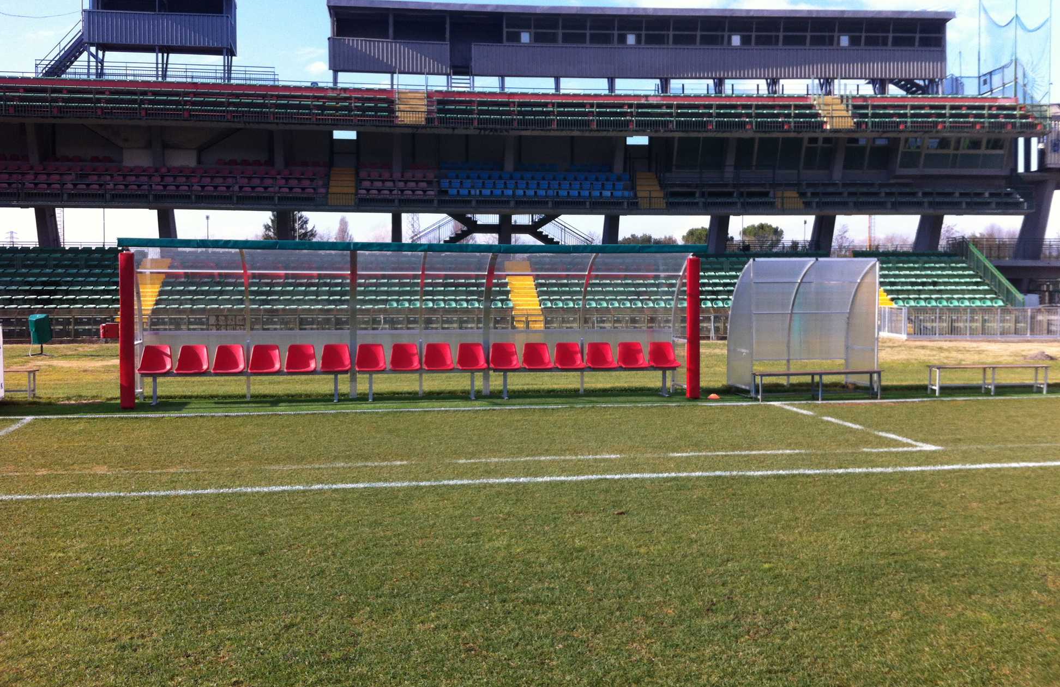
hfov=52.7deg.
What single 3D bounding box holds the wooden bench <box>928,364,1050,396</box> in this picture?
[{"bbox_3d":[7.117,0.569,16.630,1.930,0.445,0.360,0,1,-11],"label":"wooden bench"}]

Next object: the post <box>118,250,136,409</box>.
[{"bbox_3d":[-5.230,-0.177,13.900,0.180,2.030,0.180,0,2,-11],"label":"post"}]

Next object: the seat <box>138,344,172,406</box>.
[{"bbox_3d":[-4.856,0.412,13.896,0.425,0.769,0.440,0,4,-11],"label":"seat"}]

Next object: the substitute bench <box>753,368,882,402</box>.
[{"bbox_3d":[4.172,0.606,15.543,1.940,0.435,0.360,-1,1,-14],"label":"substitute bench"}]

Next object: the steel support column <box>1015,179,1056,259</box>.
[{"bbox_3d":[23.386,-5.764,49.500,0.600,3.400,1.400,1,20,3],"label":"steel support column"}]

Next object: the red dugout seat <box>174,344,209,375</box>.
[{"bbox_3d":[-4.812,0.230,15.238,0.440,0.430,0.420,0,1,-11],"label":"red dugout seat"}]

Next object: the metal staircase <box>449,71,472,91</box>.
[{"bbox_3d":[-2.886,-10.823,44.400,0.950,1.050,0.950,0,2,-4],"label":"metal staircase"}]

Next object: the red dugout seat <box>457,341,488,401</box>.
[{"bbox_3d":[-0.823,0.384,14.716,0.425,0.769,0.440,0,4,-11],"label":"red dugout seat"}]

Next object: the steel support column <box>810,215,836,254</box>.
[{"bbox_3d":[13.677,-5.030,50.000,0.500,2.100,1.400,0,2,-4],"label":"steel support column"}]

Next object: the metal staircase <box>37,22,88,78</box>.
[{"bbox_3d":[-19.420,-12.032,44.300,2.200,2.600,0.850,0,2,-4],"label":"metal staircase"}]

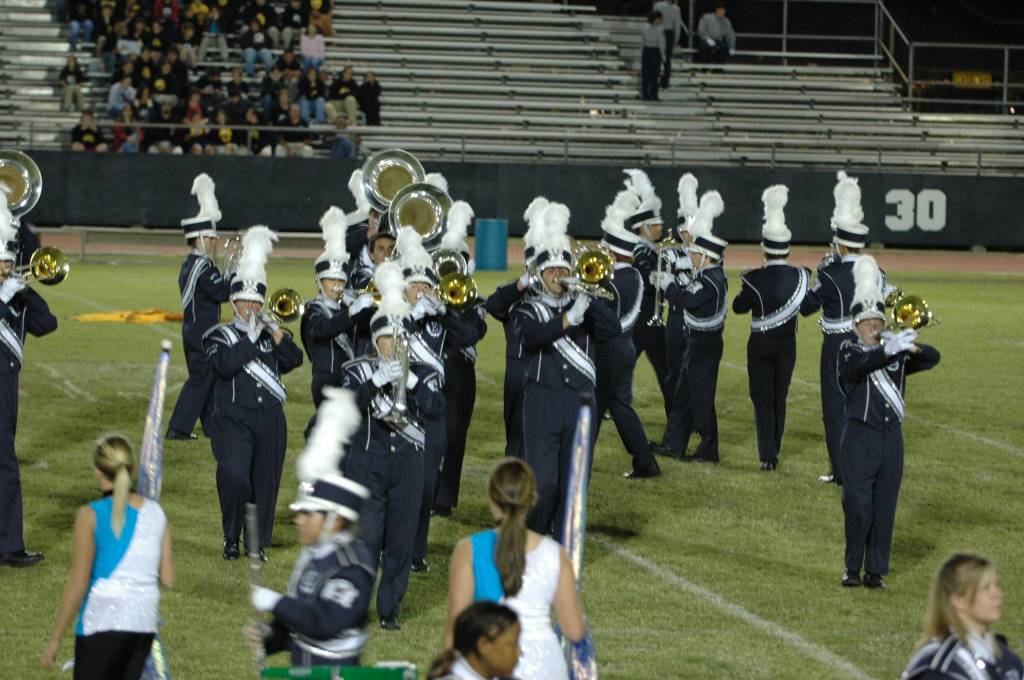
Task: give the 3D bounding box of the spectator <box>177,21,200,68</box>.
[{"bbox_3d":[-6.119,-5.552,93.500,0.500,1.050,0.720,1,4,-11],"label":"spectator"}]

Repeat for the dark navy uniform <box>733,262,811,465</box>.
[{"bbox_3d":[1.969,0.176,36.941,0.600,1.520,0.420,0,4,-10],"label":"dark navy uniform"}]

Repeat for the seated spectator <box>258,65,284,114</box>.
[{"bbox_3d":[-4.428,-4.529,91.000,0.500,1.120,0.700,0,4,-12],"label":"seated spectator"}]

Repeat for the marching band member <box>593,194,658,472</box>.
[{"bbox_3d":[0.803,-0.046,35.300,0.680,2.070,0.560,5,5,41],"label":"marching band member"}]

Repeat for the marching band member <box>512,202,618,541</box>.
[{"bbox_3d":[0.346,0.196,31.869,0.660,2.167,0.520,0,4,-12],"label":"marching band member"}]

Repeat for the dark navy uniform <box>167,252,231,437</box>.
[{"bbox_3d":[-2.388,0.037,37.993,0.550,1.421,0.500,0,4,-18],"label":"dark navy uniform"}]

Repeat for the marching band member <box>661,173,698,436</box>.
[{"bbox_3d":[1.406,-0.262,38.578,0.580,2.091,0.500,0,4,-12],"label":"marching band member"}]

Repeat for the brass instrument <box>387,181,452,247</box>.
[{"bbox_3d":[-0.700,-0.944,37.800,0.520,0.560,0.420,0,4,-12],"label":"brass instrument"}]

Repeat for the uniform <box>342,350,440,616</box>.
[{"bbox_3d":[-0.674,0.830,27.631,0.560,1.490,0.460,0,4,-14],"label":"uniform"}]

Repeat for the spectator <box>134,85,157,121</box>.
[{"bbox_3d":[-6.710,-4.147,90.500,0.460,1.100,0.680,0,4,-12],"label":"spectator"}]

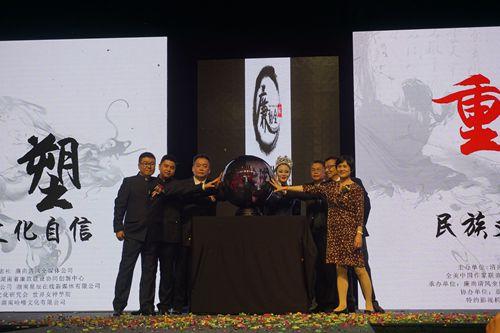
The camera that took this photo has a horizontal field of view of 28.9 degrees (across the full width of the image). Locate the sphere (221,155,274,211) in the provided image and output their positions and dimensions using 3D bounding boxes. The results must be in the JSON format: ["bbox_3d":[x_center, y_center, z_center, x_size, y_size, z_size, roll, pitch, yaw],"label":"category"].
[{"bbox_3d":[-0.020,0.172,10.600,0.575,0.585,0.575,0,-7,0],"label":"sphere"}]

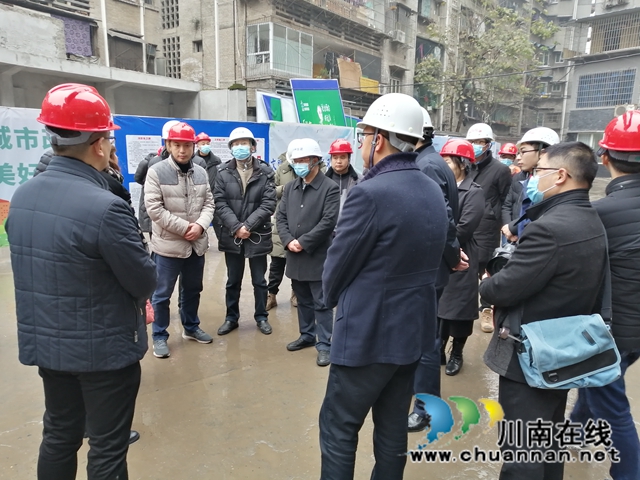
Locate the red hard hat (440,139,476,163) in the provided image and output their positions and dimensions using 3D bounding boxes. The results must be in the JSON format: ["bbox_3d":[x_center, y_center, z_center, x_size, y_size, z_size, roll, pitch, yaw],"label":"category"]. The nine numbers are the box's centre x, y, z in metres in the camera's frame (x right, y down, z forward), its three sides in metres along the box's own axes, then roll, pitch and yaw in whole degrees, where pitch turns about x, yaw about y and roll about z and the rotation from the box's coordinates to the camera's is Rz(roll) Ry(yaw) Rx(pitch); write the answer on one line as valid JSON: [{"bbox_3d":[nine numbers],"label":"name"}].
[{"bbox_3d":[1.021,-0.662,3.620,0.277,0.152,0.220,11,8,-14],"label":"red hard hat"}]

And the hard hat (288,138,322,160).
[{"bbox_3d":[-0.095,-0.658,3.630,0.220,0.155,0.280,9,21,33],"label":"hard hat"}]

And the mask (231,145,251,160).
[{"bbox_3d":[-0.641,-0.710,4.050,0.145,0.115,0.080,3,8,8],"label":"mask"}]

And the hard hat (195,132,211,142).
[{"bbox_3d":[-1.628,-1.422,6.950,0.220,0.152,0.277,-8,13,-38],"label":"hard hat"}]

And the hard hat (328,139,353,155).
[{"bbox_3d":[0.181,-0.801,4.300,0.215,0.150,0.270,3,12,8],"label":"hard hat"}]

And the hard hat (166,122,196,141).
[{"bbox_3d":[-1.073,-0.836,3.880,0.220,0.152,0.277,-5,12,-27],"label":"hard hat"}]

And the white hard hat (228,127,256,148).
[{"bbox_3d":[-0.648,-0.873,4.200,0.220,0.152,0.277,0,-4,-1],"label":"white hard hat"}]

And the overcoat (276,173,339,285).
[{"bbox_3d":[-0.084,-0.100,3.805,0.500,0.840,0.340,7,13,25],"label":"overcoat"}]

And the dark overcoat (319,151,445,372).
[{"bbox_3d":[0.284,0.063,2.130,0.380,0.860,0.540,12,17,43],"label":"dark overcoat"}]

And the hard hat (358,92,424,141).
[{"bbox_3d":[0.289,-0.500,2.020,0.280,0.160,0.220,18,18,25],"label":"hard hat"}]

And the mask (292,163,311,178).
[{"bbox_3d":[-0.125,-0.496,3.560,0.140,0.110,0.080,9,22,32],"label":"mask"}]

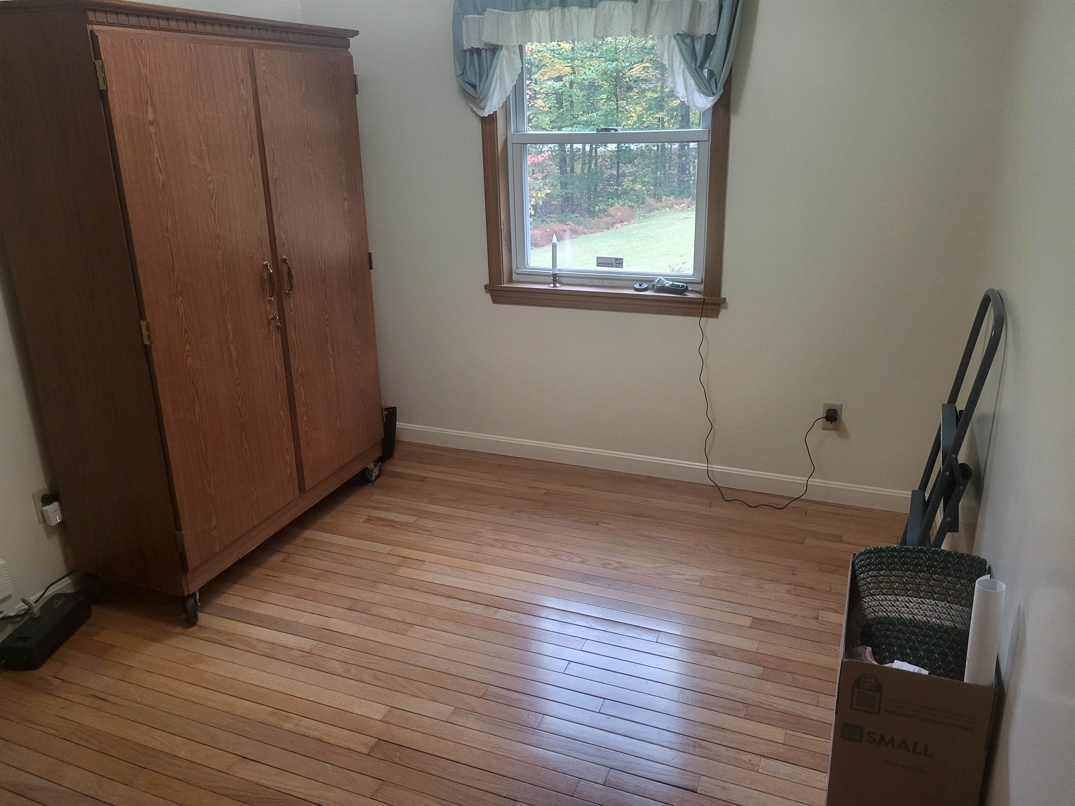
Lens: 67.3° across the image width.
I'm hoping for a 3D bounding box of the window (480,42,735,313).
[{"bbox_3d":[0.257,-1.013,3.206,1.050,1.298,0.140,7,21,21],"label":"window"}]

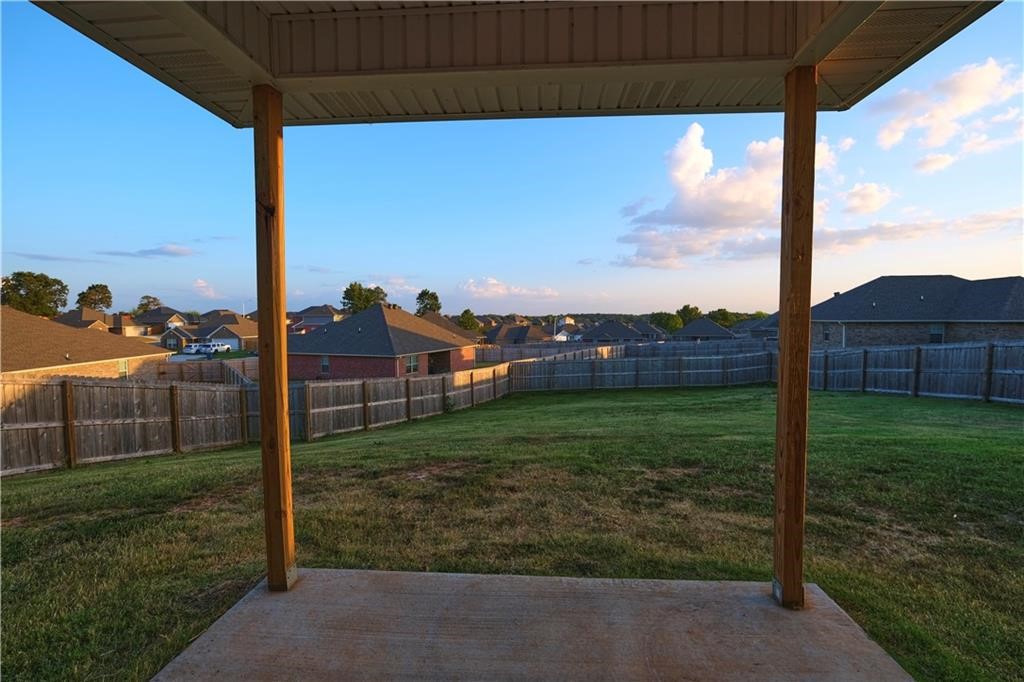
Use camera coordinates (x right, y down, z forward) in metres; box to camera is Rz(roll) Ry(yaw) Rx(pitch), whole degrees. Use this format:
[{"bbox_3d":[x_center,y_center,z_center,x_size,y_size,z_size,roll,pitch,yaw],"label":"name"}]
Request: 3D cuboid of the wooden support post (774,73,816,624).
[{"bbox_3d":[1.308,0.015,1.981,0.090,2.460,0.090,0,3,3],"label":"wooden support post"}]

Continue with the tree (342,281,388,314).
[{"bbox_3d":[-40.532,-8.238,117.750,12.300,16.980,12.300,0,3,0],"label":"tree"}]

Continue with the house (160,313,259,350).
[{"bbox_3d":[-57.008,-2.097,85.987,15.000,7.300,15.000,0,3,0],"label":"house"}]

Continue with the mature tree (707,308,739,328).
[{"bbox_3d":[70.084,-5.066,141.915,10.500,11.490,10.500,0,3,0],"label":"mature tree"}]

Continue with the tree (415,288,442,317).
[{"bbox_3d":[-23.885,-7.467,121.788,8.300,15.080,8.300,0,3,0],"label":"tree"}]

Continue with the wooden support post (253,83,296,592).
[{"bbox_3d":[-1.187,0.017,2.123,0.090,2.460,0.090,0,3,7],"label":"wooden support post"}]

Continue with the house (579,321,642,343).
[{"bbox_3d":[23.200,-1.497,101.033,14.500,6.700,13.500,0,3,0],"label":"house"}]

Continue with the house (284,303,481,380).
[{"bbox_3d":[-13.100,-0.209,44.034,14.200,7.000,15.800,1,3,21],"label":"house"}]

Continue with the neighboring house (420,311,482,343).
[{"bbox_3d":[-12.603,-0.846,62.527,13.500,6.800,15.000,1,3,19],"label":"neighboring house"}]

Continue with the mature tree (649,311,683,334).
[{"bbox_3d":[44.749,-4.384,123.938,9.800,8.800,9.600,1,3,19],"label":"mature tree"}]

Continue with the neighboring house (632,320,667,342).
[{"bbox_3d":[32.333,-2.200,105.018,12.000,6.000,13.000,1,3,19],"label":"neighboring house"}]

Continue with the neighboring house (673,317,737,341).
[{"bbox_3d":[35.356,-1.335,80.031,10.800,5.500,12.500,1,3,19],"label":"neighboring house"}]

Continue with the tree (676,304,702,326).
[{"bbox_3d":[57.433,-5.472,137.893,8.600,12.660,8.600,0,3,0],"label":"tree"}]

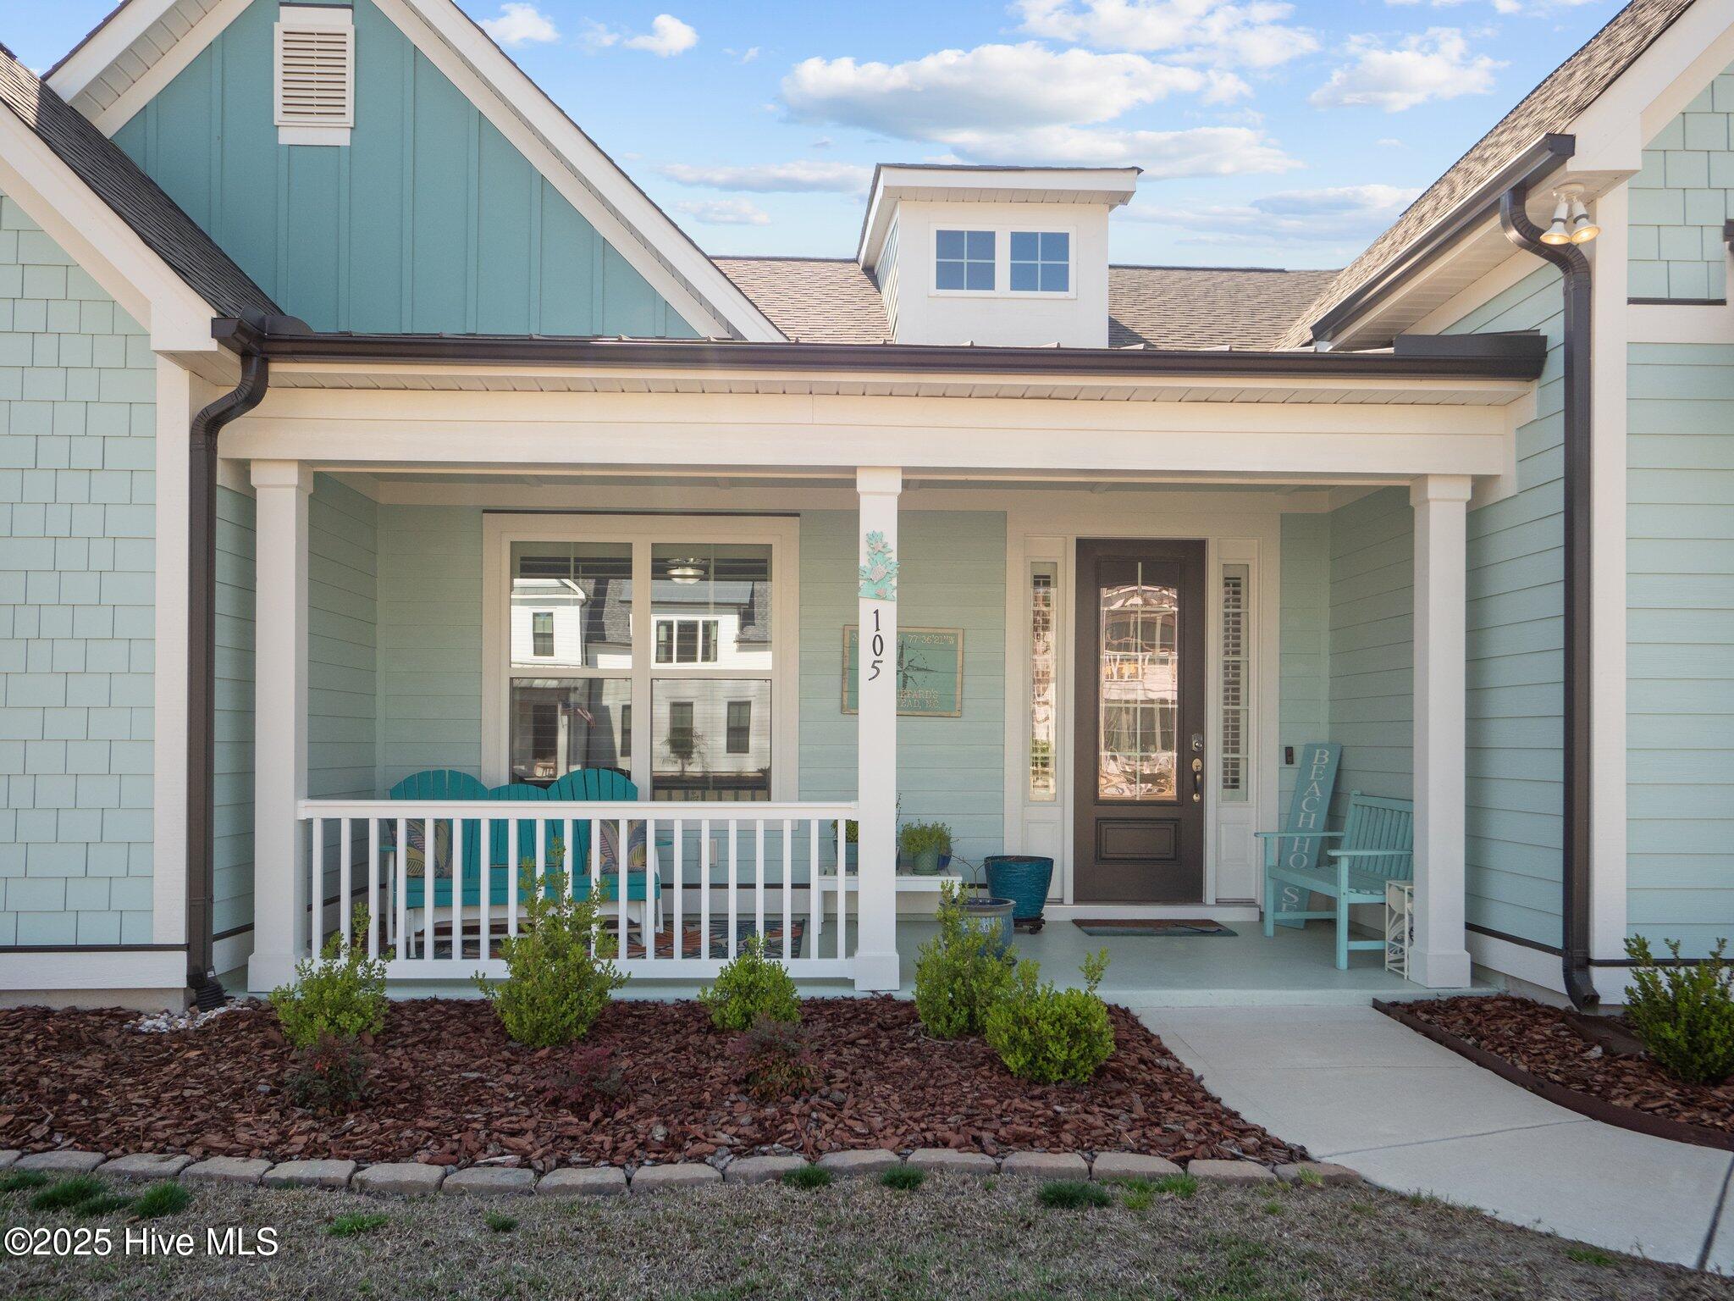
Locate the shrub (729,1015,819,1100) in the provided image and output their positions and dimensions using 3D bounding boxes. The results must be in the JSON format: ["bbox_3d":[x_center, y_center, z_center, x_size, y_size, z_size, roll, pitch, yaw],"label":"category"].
[{"bbox_3d":[-0.342,1.498,5.170,0.330,0.290,0.310,0,-2,-2],"label":"shrub"}]

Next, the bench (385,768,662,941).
[{"bbox_3d":[-1.930,1.177,7.980,1.590,0.990,0.820,1,-2,-18],"label":"bench"}]

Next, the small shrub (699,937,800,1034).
[{"bbox_3d":[-0.514,1.457,6.140,0.430,0.430,0.420,0,-1,-3],"label":"small shrub"}]

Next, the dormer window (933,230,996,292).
[{"bbox_3d":[0.765,-3.033,10.920,0.465,0.485,0.070,0,-1,-3],"label":"dormer window"}]

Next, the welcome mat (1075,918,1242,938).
[{"bbox_3d":[1.827,1.760,8.900,0.910,0.015,0.600,0,-2,-2],"label":"welcome mat"}]

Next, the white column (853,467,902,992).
[{"bbox_3d":[0.046,0.370,6.620,0.205,2.440,0.205,0,-1,-3],"label":"white column"}]

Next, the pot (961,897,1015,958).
[{"bbox_3d":[0.587,1.480,7.360,0.390,0.335,0.390,0,-1,0],"label":"pot"}]

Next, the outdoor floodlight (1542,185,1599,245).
[{"bbox_3d":[3.061,-1.894,6.100,0.250,0.270,0.190,0,-2,-2],"label":"outdoor floodlight"}]

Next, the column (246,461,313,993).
[{"bbox_3d":[-2.731,0.356,6.540,0.207,2.440,0.207,0,-1,-3],"label":"column"}]

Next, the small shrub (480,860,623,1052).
[{"bbox_3d":[-1.343,1.300,5.970,0.620,0.750,0.570,0,-2,-2],"label":"small shrub"}]

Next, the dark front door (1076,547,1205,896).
[{"bbox_3d":[1.835,0.474,9.430,0.920,2.440,0.070,0,-2,-2],"label":"dark front door"}]

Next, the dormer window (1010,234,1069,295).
[{"bbox_3d":[1.397,-3.121,11.300,0.480,0.500,0.080,0,-2,-2],"label":"dormer window"}]

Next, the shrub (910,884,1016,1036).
[{"bbox_3d":[0.414,1.334,6.040,0.440,0.675,0.420,0,-1,-3],"label":"shrub"}]

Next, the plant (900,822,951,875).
[{"bbox_3d":[0.376,1.262,8.950,0.345,0.355,0.330,0,-2,-2],"label":"plant"}]

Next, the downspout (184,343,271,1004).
[{"bbox_3d":[-3.006,0.099,6.600,0.390,3.160,0.200,0,-2,-2],"label":"downspout"}]

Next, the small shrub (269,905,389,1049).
[{"bbox_3d":[-2.280,1.383,5.940,0.510,0.615,0.470,0,-1,-3],"label":"small shrub"}]

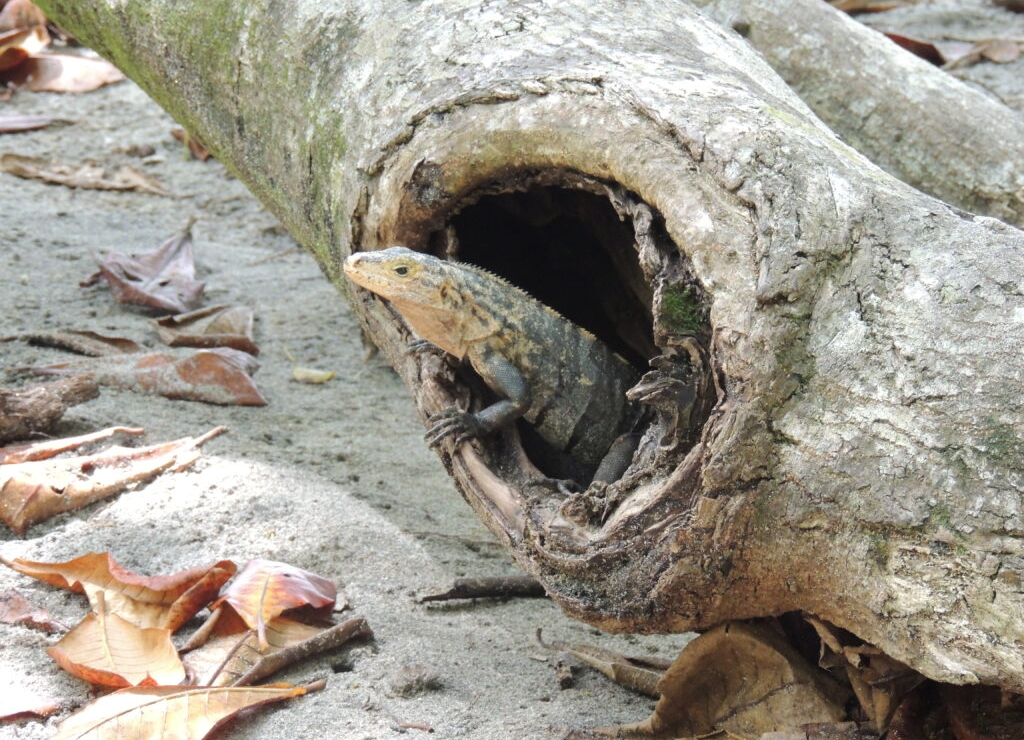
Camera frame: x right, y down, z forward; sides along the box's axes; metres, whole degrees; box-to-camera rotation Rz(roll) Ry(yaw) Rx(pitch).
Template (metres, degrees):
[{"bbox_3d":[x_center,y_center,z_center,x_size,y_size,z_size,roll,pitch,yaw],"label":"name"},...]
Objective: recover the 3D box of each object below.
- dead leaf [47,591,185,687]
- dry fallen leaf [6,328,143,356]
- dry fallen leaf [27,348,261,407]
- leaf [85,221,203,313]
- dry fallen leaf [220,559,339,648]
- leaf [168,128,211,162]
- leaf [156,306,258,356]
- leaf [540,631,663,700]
[{"bbox_3d":[-0.258,0.177,3.857,0.084,0.029,0.104,0,20,0],"label":"dead leaf"},{"bbox_3d":[-0.327,-0.021,4.425,0.100,0.012,0.039,5,21,14],"label":"dry fallen leaf"},{"bbox_3d":[-0.269,0.004,4.345,0.166,0.020,0.066,3,20,9],"label":"dry fallen leaf"},{"bbox_3d":[-0.284,-0.080,4.555,0.074,0.034,0.103,-5,21,-14],"label":"leaf"},{"bbox_3d":[-0.155,0.155,3.918,0.076,0.029,0.088,0,20,0],"label":"dry fallen leaf"},{"bbox_3d":[-0.260,-0.186,4.872,0.047,0.018,0.030,16,25,37],"label":"leaf"},{"bbox_3d":[-0.230,-0.031,4.441,0.072,0.019,0.053,3,20,8],"label":"leaf"},{"bbox_3d":[0.064,0.194,3.825,0.098,0.019,0.037,17,26,39],"label":"leaf"}]

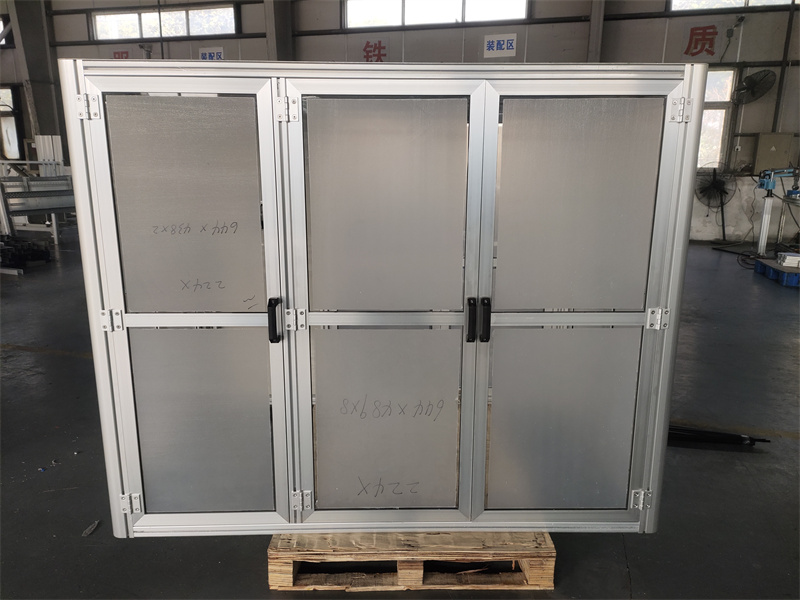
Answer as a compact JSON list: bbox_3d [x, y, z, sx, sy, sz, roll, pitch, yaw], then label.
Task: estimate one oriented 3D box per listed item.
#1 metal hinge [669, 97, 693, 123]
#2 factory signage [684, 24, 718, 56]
[{"bbox_3d":[0.840,-0.566,1.583,0.065,0.071,0.012,0,11,-1],"label":"metal hinge"},{"bbox_3d":[5.210,-4.500,9.210,0.520,0.500,0.030,3,13,13],"label":"factory signage"}]

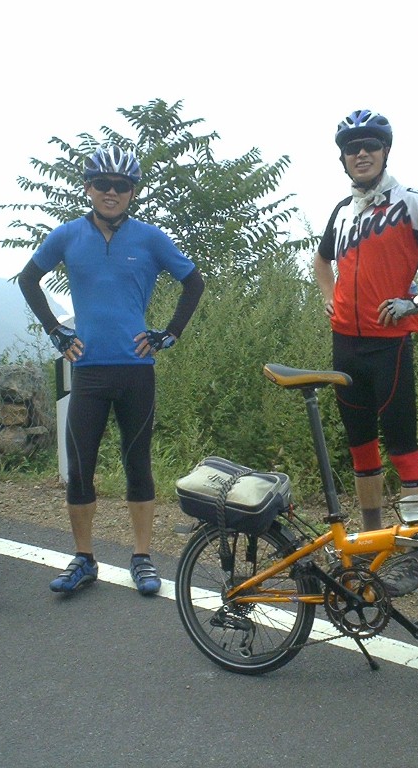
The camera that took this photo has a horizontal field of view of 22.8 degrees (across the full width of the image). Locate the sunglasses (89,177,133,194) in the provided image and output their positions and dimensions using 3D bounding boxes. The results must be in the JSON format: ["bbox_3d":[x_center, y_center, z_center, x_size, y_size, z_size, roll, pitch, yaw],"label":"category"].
[{"bbox_3d":[-0.363,-0.750,3.939,0.155,0.055,0.150,-1,8,0],"label":"sunglasses"}]

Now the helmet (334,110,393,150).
[{"bbox_3d":[0.570,-0.939,3.820,0.212,0.160,0.280,-3,9,21],"label":"helmet"}]

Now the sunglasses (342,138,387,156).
[{"bbox_3d":[0.583,-0.862,3.784,0.155,0.055,0.150,-3,9,21],"label":"sunglasses"}]

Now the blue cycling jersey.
[{"bbox_3d":[-0.374,-0.366,4.050,0.630,0.595,0.270,-1,8,-1],"label":"blue cycling jersey"}]

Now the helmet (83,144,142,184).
[{"bbox_3d":[-0.370,-0.842,3.970,0.212,0.160,0.280,-1,8,0],"label":"helmet"}]

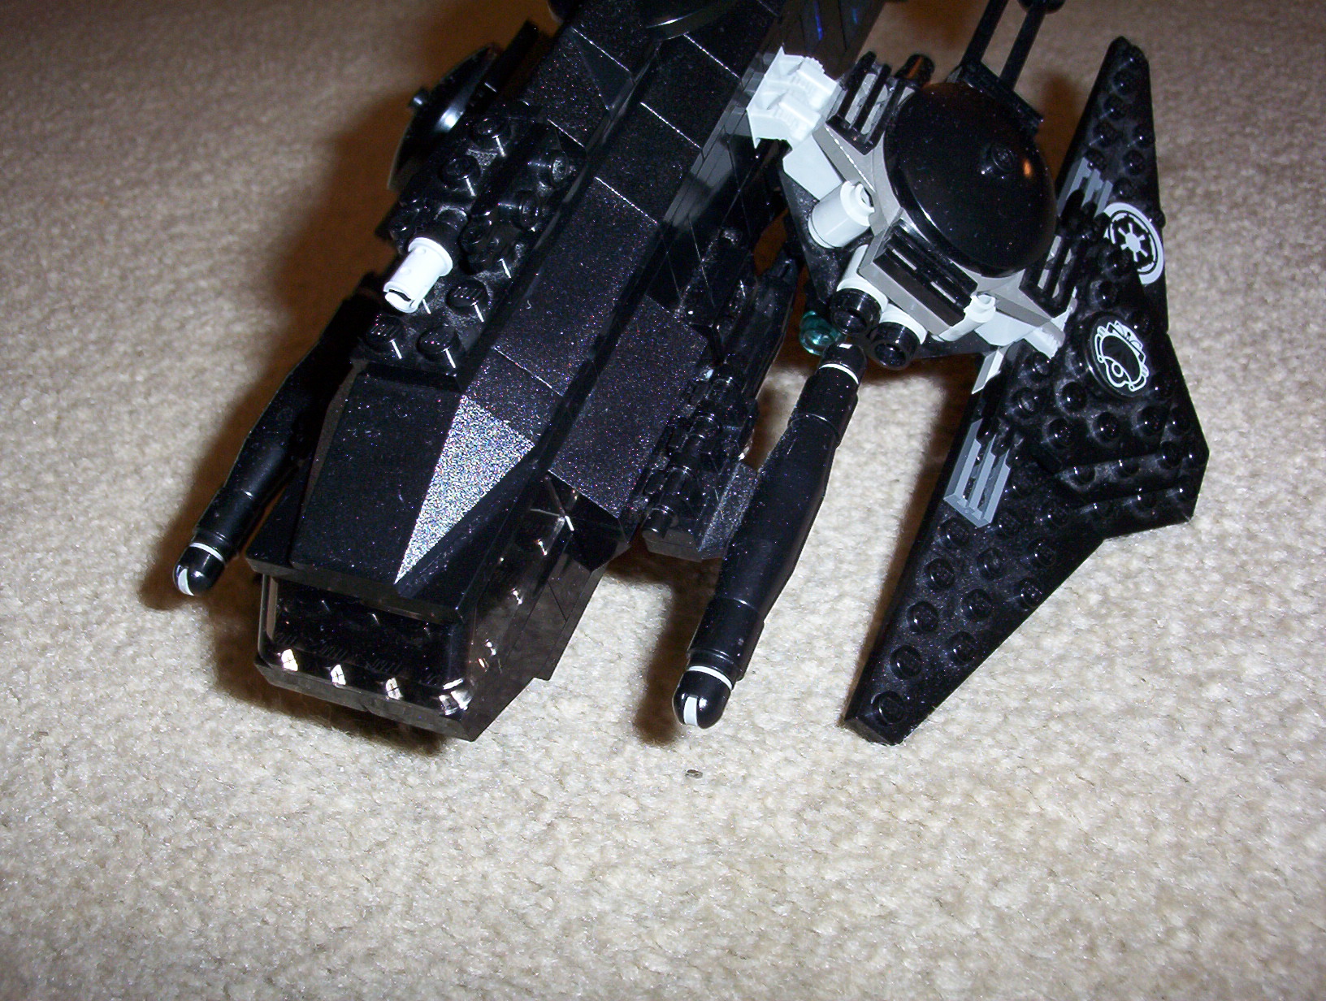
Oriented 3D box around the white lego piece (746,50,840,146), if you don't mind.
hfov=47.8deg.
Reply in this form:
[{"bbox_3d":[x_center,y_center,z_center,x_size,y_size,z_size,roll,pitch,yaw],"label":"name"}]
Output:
[{"bbox_3d":[0.022,-0.064,0.235,0.012,0.009,0.016,12,56,23],"label":"white lego piece"}]

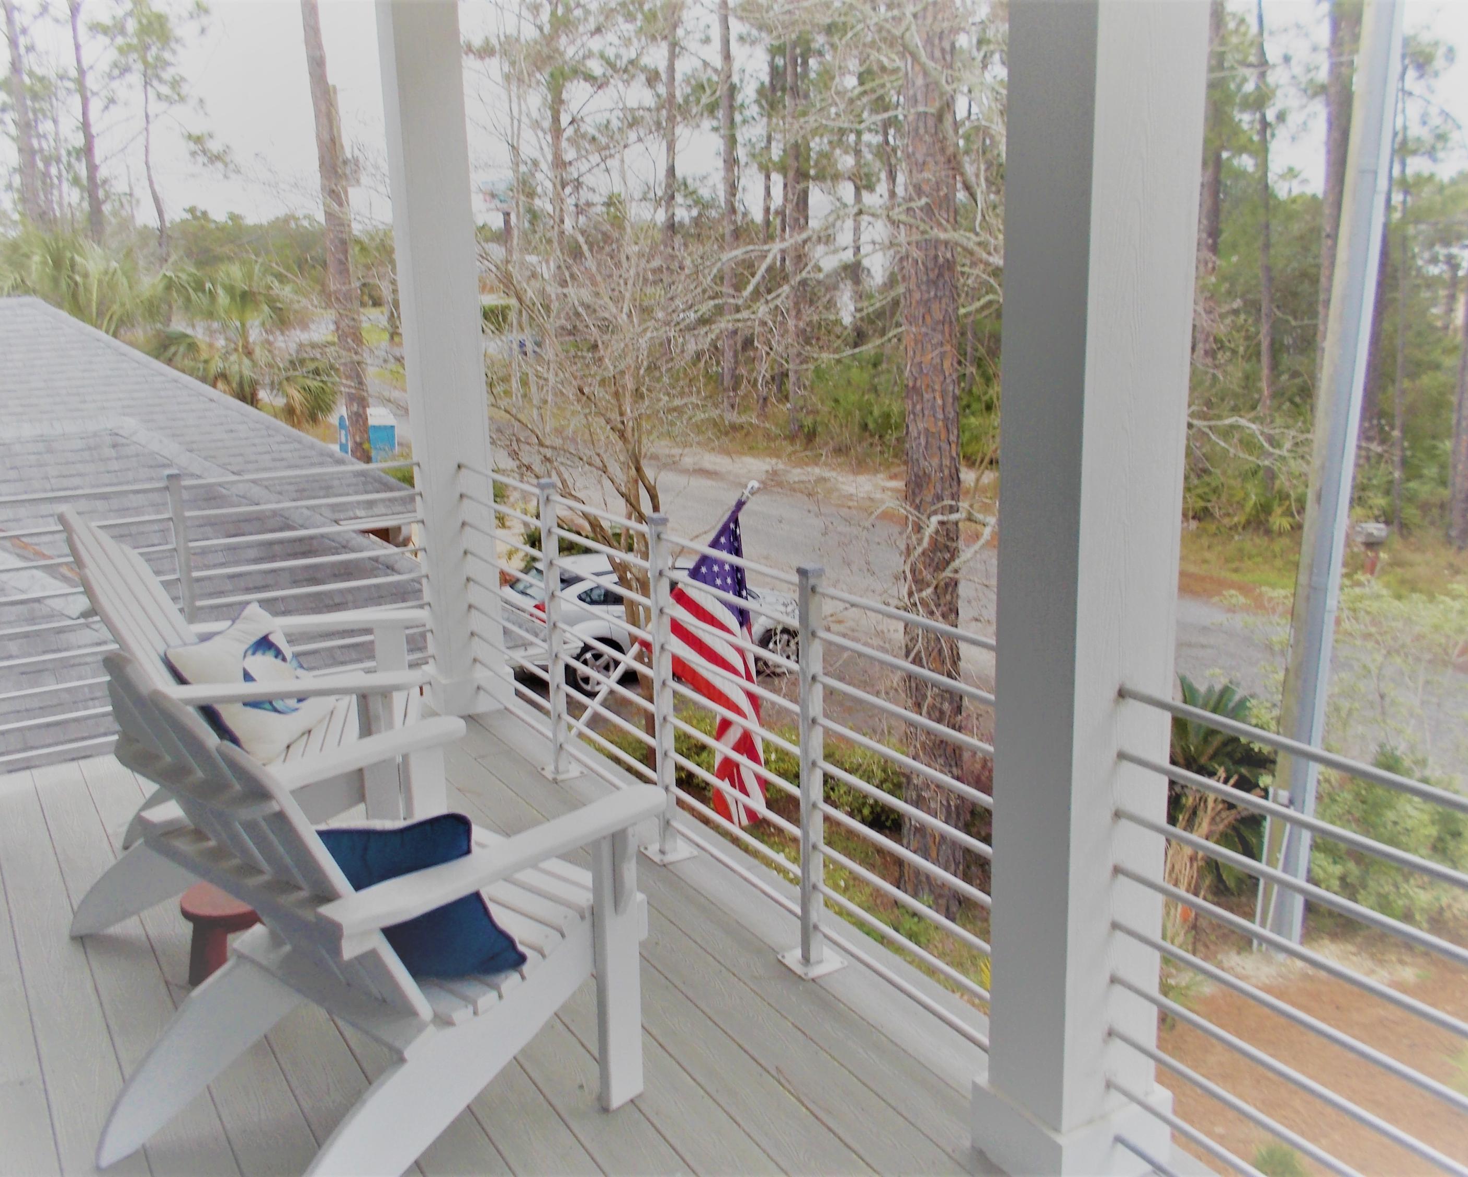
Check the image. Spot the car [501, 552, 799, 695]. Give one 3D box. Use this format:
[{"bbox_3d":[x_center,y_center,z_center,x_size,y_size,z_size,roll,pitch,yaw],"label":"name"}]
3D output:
[{"bbox_3d":[-0.925,0.296,16.347,4.380,1.540,1.780,-6,14,-33],"label":"car"}]

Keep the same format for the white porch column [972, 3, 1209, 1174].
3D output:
[{"bbox_3d":[0.582,-0.230,2.097,0.274,2.600,0.228,-10,16,-31],"label":"white porch column"}]

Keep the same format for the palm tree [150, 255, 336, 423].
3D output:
[{"bbox_3d":[-6.944,-2.240,19.410,2.800,5.153,2.800,-10,16,-31],"label":"palm tree"}]

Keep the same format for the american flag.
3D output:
[{"bbox_3d":[-0.106,0.369,5.578,0.600,1.480,0.220,-10,16,-31],"label":"american flag"}]

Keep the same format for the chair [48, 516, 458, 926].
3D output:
[{"bbox_3d":[-1.279,0.278,3.513,0.910,1.030,0.770,-4,14,-12],"label":"chair"}]

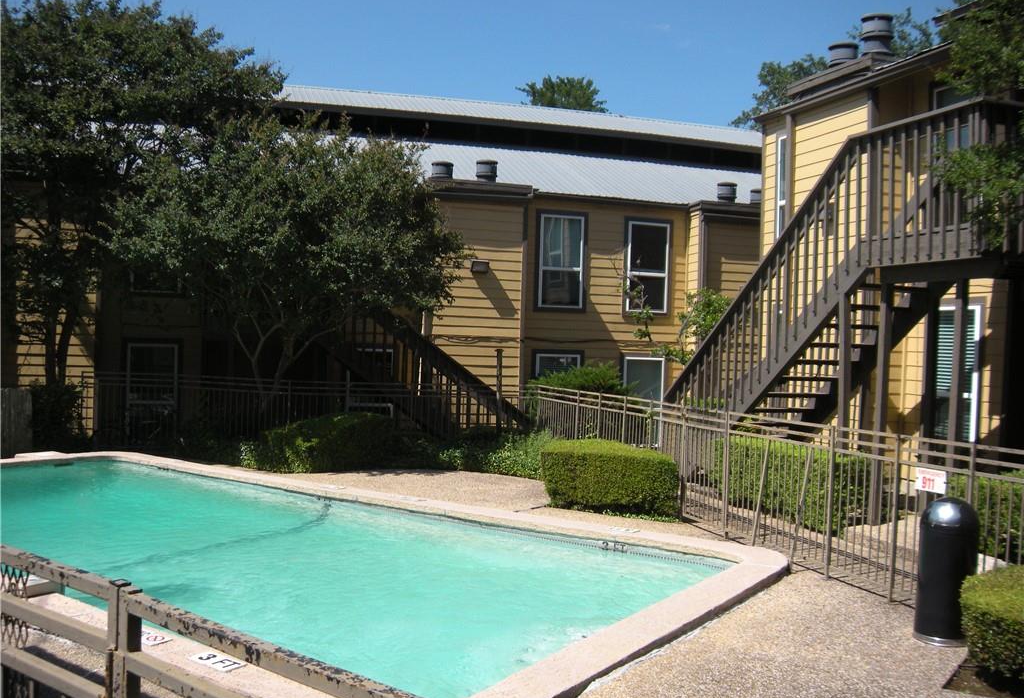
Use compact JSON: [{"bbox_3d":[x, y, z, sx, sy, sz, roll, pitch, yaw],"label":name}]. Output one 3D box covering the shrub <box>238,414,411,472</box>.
[{"bbox_3d":[-2.498,1.253,14.006,2.100,0.720,1.150,2,0,-10],"label":"shrub"}]

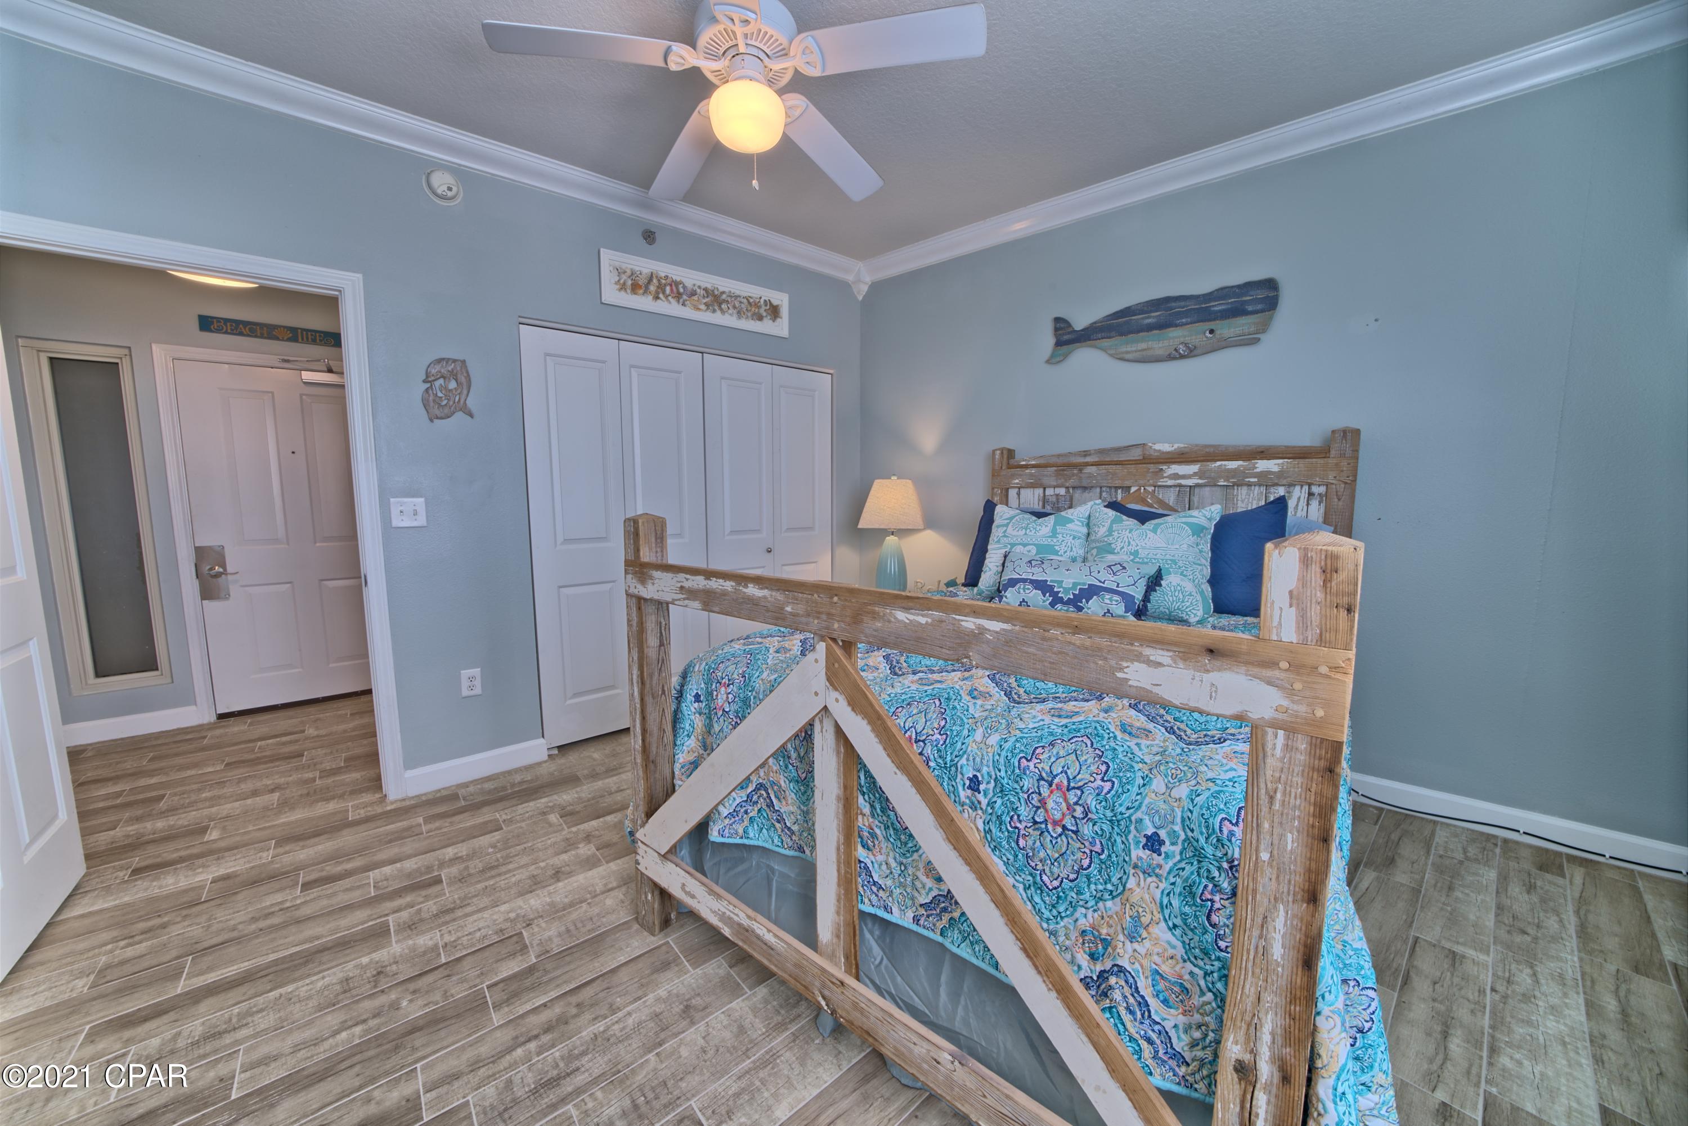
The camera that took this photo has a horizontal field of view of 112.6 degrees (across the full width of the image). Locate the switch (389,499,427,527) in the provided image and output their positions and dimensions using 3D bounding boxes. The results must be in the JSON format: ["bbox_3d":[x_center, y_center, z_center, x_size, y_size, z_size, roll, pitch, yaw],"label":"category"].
[{"bbox_3d":[-1.820,-0.209,2.353,0.117,0.115,0.012,-4,8,-36],"label":"switch"}]

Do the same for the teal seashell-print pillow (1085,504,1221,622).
[{"bbox_3d":[1.282,-0.015,2.366,0.470,0.460,0.150,5,-10,37],"label":"teal seashell-print pillow"}]

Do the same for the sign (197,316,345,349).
[{"bbox_3d":[-3.346,-1.355,3.332,0.627,0.090,0.020,-5,8,-38],"label":"sign"}]

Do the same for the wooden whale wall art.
[{"bbox_3d":[1.477,-1.118,2.716,0.983,0.299,0.025,5,7,37],"label":"wooden whale wall art"}]

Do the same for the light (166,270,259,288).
[{"bbox_3d":[-2.924,-1.344,2.613,0.350,0.130,0.350,-4,8,-36],"label":"light"}]

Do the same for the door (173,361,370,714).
[{"bbox_3d":[-3.370,-0.132,3.498,0.880,2.020,0.045,-5,8,-38],"label":"door"}]

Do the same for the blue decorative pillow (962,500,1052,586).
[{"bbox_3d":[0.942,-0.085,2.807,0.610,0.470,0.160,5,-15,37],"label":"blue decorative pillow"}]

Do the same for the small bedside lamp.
[{"bbox_3d":[0.285,-0.138,3.293,0.395,0.730,0.395,0,6,0],"label":"small bedside lamp"}]

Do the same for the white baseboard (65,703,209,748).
[{"bbox_3d":[-3.935,0.893,3.089,0.519,0.105,0.016,-5,8,-38],"label":"white baseboard"}]

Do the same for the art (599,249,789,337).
[{"bbox_3d":[-0.764,-1.444,3.087,1.075,0.252,0.030,-5,8,-38],"label":"art"}]

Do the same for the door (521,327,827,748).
[{"bbox_3d":[-0.782,-0.128,3.187,1.733,2.030,0.045,-4,8,-36],"label":"door"}]

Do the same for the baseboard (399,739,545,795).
[{"bbox_3d":[-1.693,0.940,2.616,0.570,0.115,0.016,-5,8,-38],"label":"baseboard"}]

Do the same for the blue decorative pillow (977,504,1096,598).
[{"bbox_3d":[0.918,-0.046,2.679,0.480,0.460,0.150,5,-10,37],"label":"blue decorative pillow"}]

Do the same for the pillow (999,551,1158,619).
[{"bbox_3d":[0.967,0.093,2.378,0.590,0.290,0.140,5,-20,37],"label":"pillow"}]

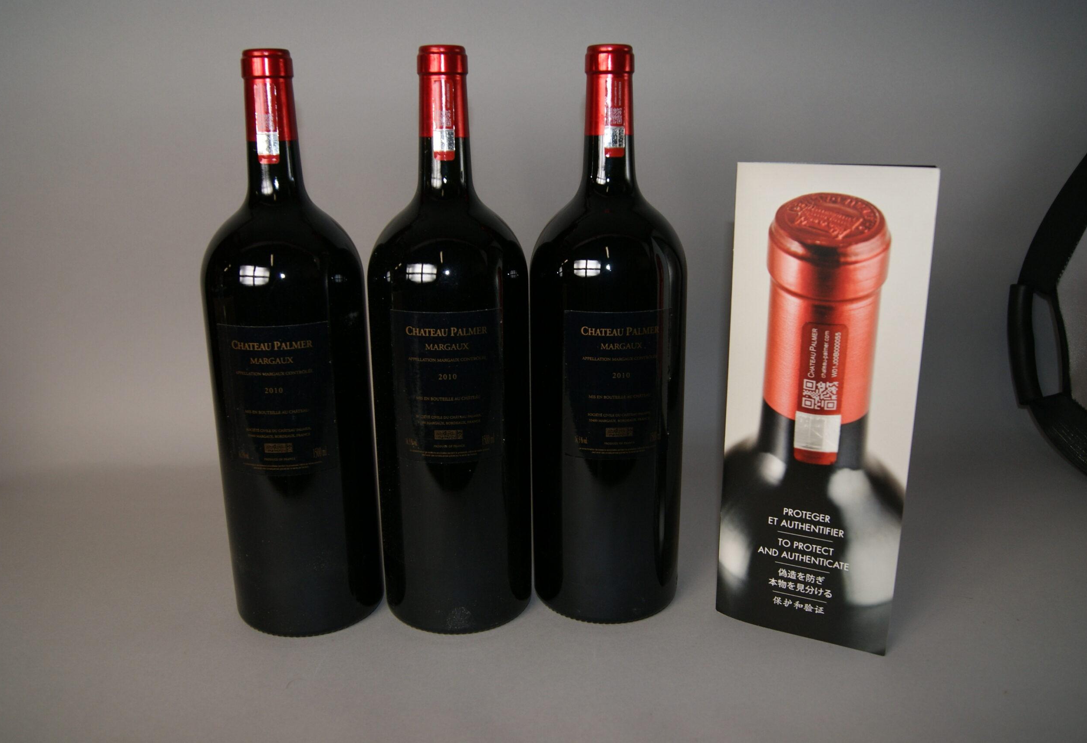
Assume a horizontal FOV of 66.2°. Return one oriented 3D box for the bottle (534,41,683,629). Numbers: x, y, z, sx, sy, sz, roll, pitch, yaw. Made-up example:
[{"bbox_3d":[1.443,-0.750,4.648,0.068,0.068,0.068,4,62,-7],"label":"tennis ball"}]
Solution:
[{"bbox_3d":[0.041,-0.019,0.539,0.100,0.358,0.100,-1,14,-3],"label":"bottle"}]

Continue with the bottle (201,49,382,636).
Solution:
[{"bbox_3d":[-0.163,-0.016,0.533,0.100,0.358,0.100,-3,14,-10],"label":"bottle"}]

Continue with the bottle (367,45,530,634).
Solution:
[{"bbox_3d":[-0.059,-0.016,0.529,0.100,0.358,0.100,-2,14,-5],"label":"bottle"}]

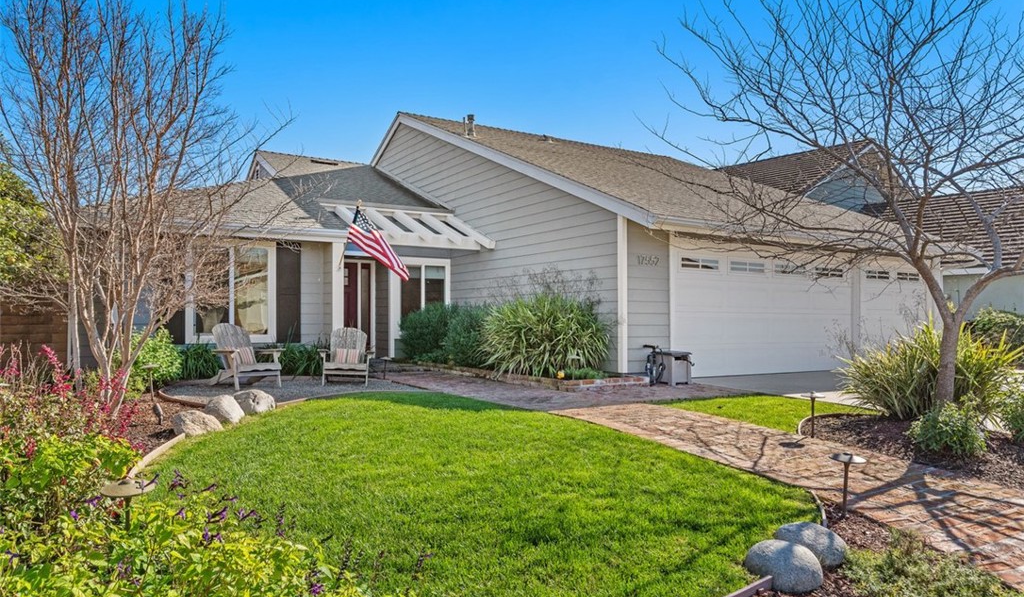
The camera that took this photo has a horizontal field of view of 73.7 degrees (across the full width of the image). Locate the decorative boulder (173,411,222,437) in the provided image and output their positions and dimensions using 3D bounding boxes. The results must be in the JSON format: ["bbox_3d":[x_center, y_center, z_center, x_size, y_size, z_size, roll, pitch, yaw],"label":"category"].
[{"bbox_3d":[-2.740,1.065,5.918,0.440,0.200,0.320,0,-2,12],"label":"decorative boulder"}]

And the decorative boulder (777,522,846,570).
[{"bbox_3d":[1.380,1.123,3.175,0.280,0.165,0.325,1,-2,-30],"label":"decorative boulder"}]

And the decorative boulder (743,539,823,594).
[{"bbox_3d":[1.150,1.111,2.895,0.275,0.170,0.310,1,-2,-30],"label":"decorative boulder"}]

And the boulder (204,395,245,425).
[{"bbox_3d":[-2.765,1.056,6.539,0.410,0.260,0.330,-2,-3,43],"label":"boulder"}]

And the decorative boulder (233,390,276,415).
[{"bbox_3d":[-2.775,1.085,7.268,0.460,0.250,0.380,0,-2,5],"label":"decorative boulder"}]

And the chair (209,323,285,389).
[{"bbox_3d":[-3.840,0.813,9.790,0.930,0.910,0.790,-2,-3,43],"label":"chair"}]

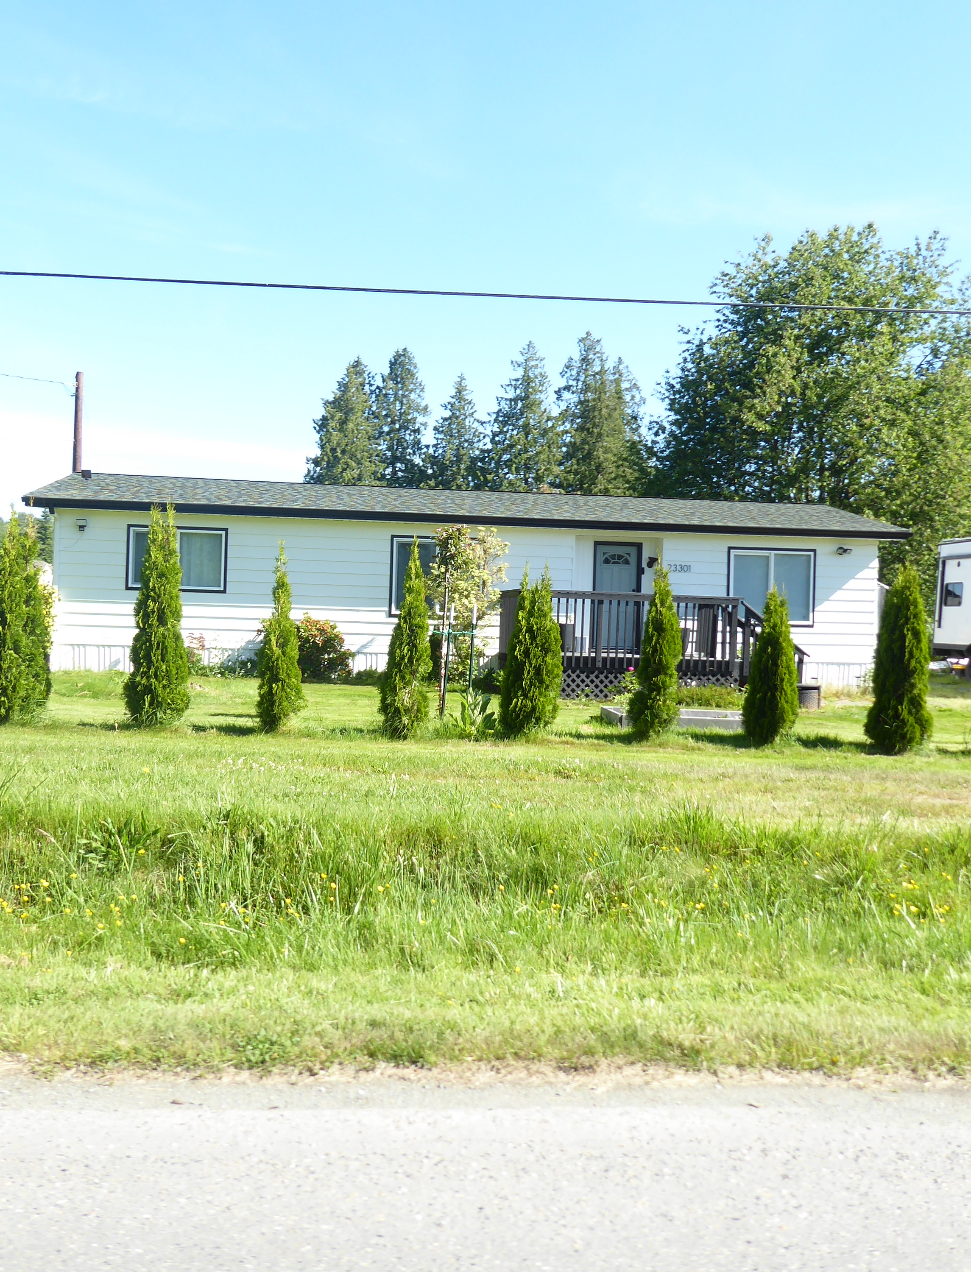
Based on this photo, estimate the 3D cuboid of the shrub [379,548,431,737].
[{"bbox_3d":[-0.866,0.071,13.123,0.554,2.030,0.554,2,1,-7],"label":"shrub"}]

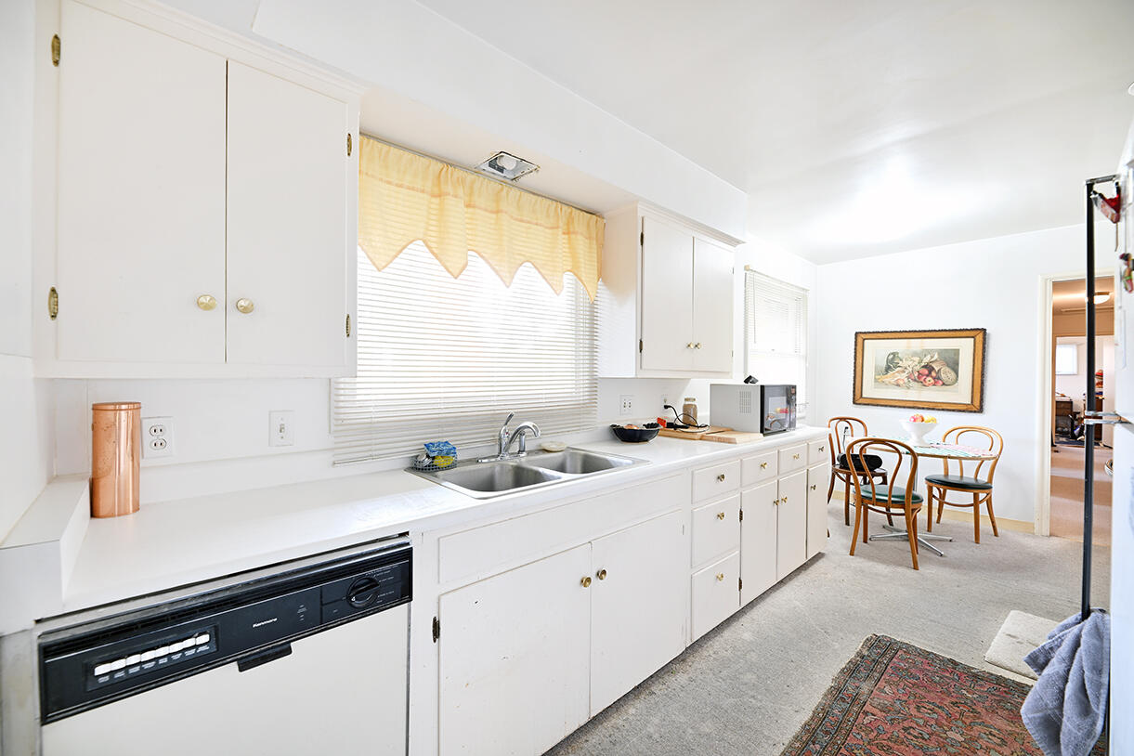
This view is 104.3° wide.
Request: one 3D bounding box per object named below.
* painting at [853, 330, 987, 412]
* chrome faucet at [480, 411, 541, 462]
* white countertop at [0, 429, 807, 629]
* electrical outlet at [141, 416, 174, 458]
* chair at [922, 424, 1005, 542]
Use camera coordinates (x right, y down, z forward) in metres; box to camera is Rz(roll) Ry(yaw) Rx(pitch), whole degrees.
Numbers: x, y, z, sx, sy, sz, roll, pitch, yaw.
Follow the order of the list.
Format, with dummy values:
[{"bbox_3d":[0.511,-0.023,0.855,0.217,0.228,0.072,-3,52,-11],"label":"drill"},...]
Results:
[{"bbox_3d":[3.217,-0.074,4.093,0.040,0.720,0.960,0,1,-42],"label":"painting"},{"bbox_3d":[-0.211,0.252,1.843,0.265,0.200,0.235,0,1,-42],"label":"chrome faucet"},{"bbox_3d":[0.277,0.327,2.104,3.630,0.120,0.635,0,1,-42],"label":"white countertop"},{"bbox_3d":[-1.131,0.166,1.221,0.070,0.114,0.012,0,0,-42],"label":"electrical outlet"},{"bbox_3d":[3.233,0.845,3.621,0.490,0.866,0.410,0,0,-33],"label":"chair"}]

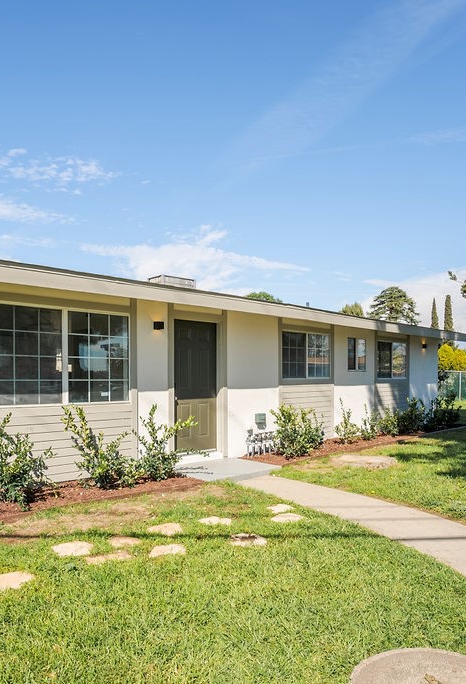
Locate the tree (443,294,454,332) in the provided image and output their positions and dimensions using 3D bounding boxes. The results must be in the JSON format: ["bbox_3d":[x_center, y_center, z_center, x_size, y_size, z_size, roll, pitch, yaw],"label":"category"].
[{"bbox_3d":[24.900,-0.200,52.500,1.350,10.400,1.350,0,-3,0],"label":"tree"}]

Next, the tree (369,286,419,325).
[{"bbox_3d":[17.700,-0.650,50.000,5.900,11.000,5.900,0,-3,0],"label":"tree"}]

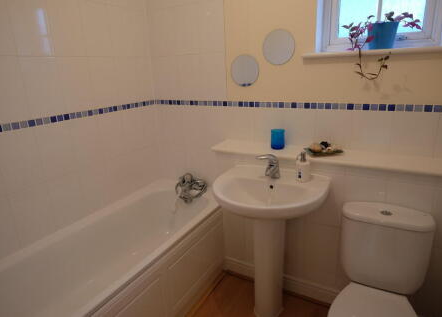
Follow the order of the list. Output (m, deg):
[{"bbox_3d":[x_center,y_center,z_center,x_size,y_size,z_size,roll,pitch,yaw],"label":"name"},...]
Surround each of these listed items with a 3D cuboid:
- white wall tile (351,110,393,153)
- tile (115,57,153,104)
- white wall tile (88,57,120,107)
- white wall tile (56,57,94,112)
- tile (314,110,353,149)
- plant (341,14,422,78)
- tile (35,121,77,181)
[{"bbox_3d":[0.848,-0.151,1.571,0.198,0.231,0.010,7,20,28],"label":"white wall tile"},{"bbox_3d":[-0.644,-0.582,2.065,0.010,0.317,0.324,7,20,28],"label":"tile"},{"bbox_3d":[-0.778,-0.502,1.840,0.010,0.320,0.200,7,20,28],"label":"white wall tile"},{"bbox_3d":[-0.873,-0.446,1.673,0.010,0.317,0.198,7,20,28],"label":"white wall tile"},{"bbox_3d":[0.671,-0.173,1.665,0.200,0.231,0.010,7,20,28],"label":"tile"},{"bbox_3d":[0.812,-0.574,1.440,0.352,0.314,0.192,7,20,28],"label":"plant"},{"bbox_3d":[-0.954,-0.046,1.617,0.010,0.312,0.198,7,20,28],"label":"tile"}]

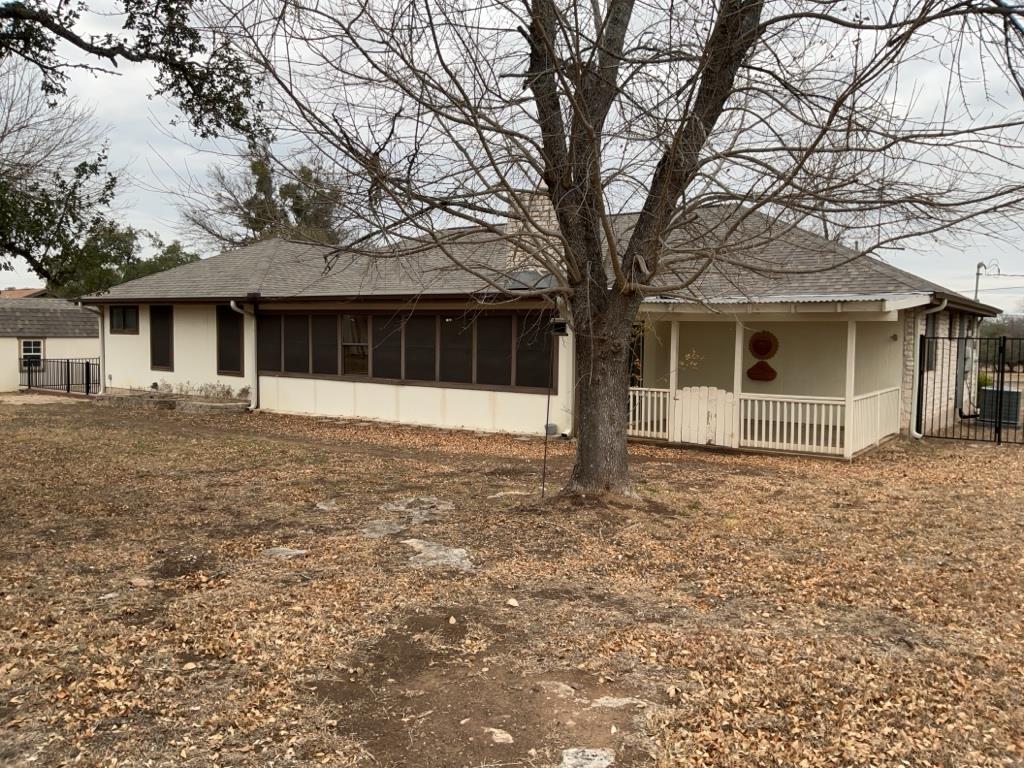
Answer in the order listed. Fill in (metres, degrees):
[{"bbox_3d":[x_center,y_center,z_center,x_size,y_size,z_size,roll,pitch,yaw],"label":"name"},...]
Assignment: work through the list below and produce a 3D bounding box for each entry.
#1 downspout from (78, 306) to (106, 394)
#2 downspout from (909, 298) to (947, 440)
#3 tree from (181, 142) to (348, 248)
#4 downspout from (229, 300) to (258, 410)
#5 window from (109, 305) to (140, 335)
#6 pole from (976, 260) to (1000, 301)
[{"bbox_3d":[-11.564,-0.983,21.995,0.100,2.460,0.620,3,5,35],"label":"downspout"},{"bbox_3d":[7.464,-0.252,14.239,0.520,2.480,0.100,3,5,35],"label":"downspout"},{"bbox_3d":[-12.456,-6.482,40.370,8.400,11.050,8.200,3,5,35],"label":"tree"},{"bbox_3d":[-6.089,-0.644,18.149,0.100,2.480,0.620,3,5,35],"label":"downspout"},{"bbox_3d":[-10.604,-1.753,21.853,1.457,0.814,0.100,3,5,34],"label":"window"},{"bbox_3d":[12.774,-2.780,21.456,0.650,1.080,0.150,3,5,35],"label":"pole"}]

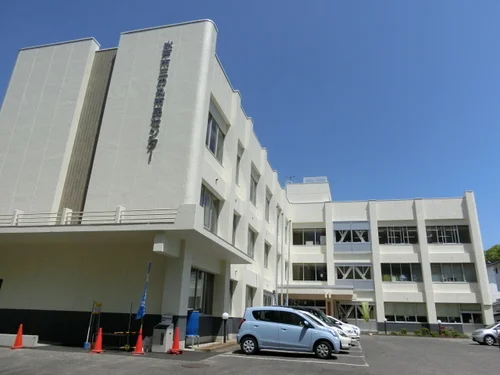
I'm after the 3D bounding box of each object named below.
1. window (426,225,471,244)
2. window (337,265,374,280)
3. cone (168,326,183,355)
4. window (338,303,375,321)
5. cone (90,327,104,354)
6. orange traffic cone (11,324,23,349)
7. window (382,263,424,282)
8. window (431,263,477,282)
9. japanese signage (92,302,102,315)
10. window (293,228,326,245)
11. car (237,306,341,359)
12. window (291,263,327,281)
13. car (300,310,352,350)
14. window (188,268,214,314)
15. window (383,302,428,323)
[{"bbox_3d":[18.971,4.499,34.583,3.683,1.689,0.150,-3,-20,14],"label":"window"},{"bbox_3d":[10.174,8.313,35.263,3.205,1.307,0.150,-3,-20,14],"label":"window"},{"bbox_3d":[-2.348,4.878,11.573,0.400,0.750,0.400,-3,-20,14],"label":"cone"},{"bbox_3d":[10.125,11.705,34.064,2.949,1.255,0.150,-3,-20,14],"label":"window"},{"bbox_3d":[-4.594,4.646,11.027,0.360,0.700,0.360,-3,-20,14],"label":"cone"},{"bbox_3d":[-7.075,4.579,11.125,0.360,0.700,0.360,-3,-20,14],"label":"orange traffic cone"},{"bbox_3d":[14.572,8.171,34.573,3.650,1.720,0.130,-3,-20,14],"label":"window"},{"bbox_3d":[18.930,7.932,33.469,3.750,1.720,0.130,-3,-20,14],"label":"window"},{"bbox_3d":[-5.297,4.191,12.531,0.310,0.380,0.050,-3,-20,14],"label":"japanese signage"},{"bbox_3d":[6.188,5.132,37.805,3.381,1.747,0.150,-3,-20,14],"label":"window"},{"bbox_3d":[1.407,5.102,12.866,3.400,1.530,1.480,-1,-20,10],"label":"car"},{"bbox_3d":[6.052,8.557,36.617,3.425,1.713,0.150,-3,-20,14],"label":"window"},{"bbox_3d":[2.243,5.867,14.941,3.850,1.530,1.690,-3,-20,14],"label":"car"},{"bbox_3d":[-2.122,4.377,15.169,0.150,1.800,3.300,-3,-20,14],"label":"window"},{"bbox_3d":[14.354,11.519,33.318,3.590,1.644,0.150,-3,-20,14],"label":"window"}]

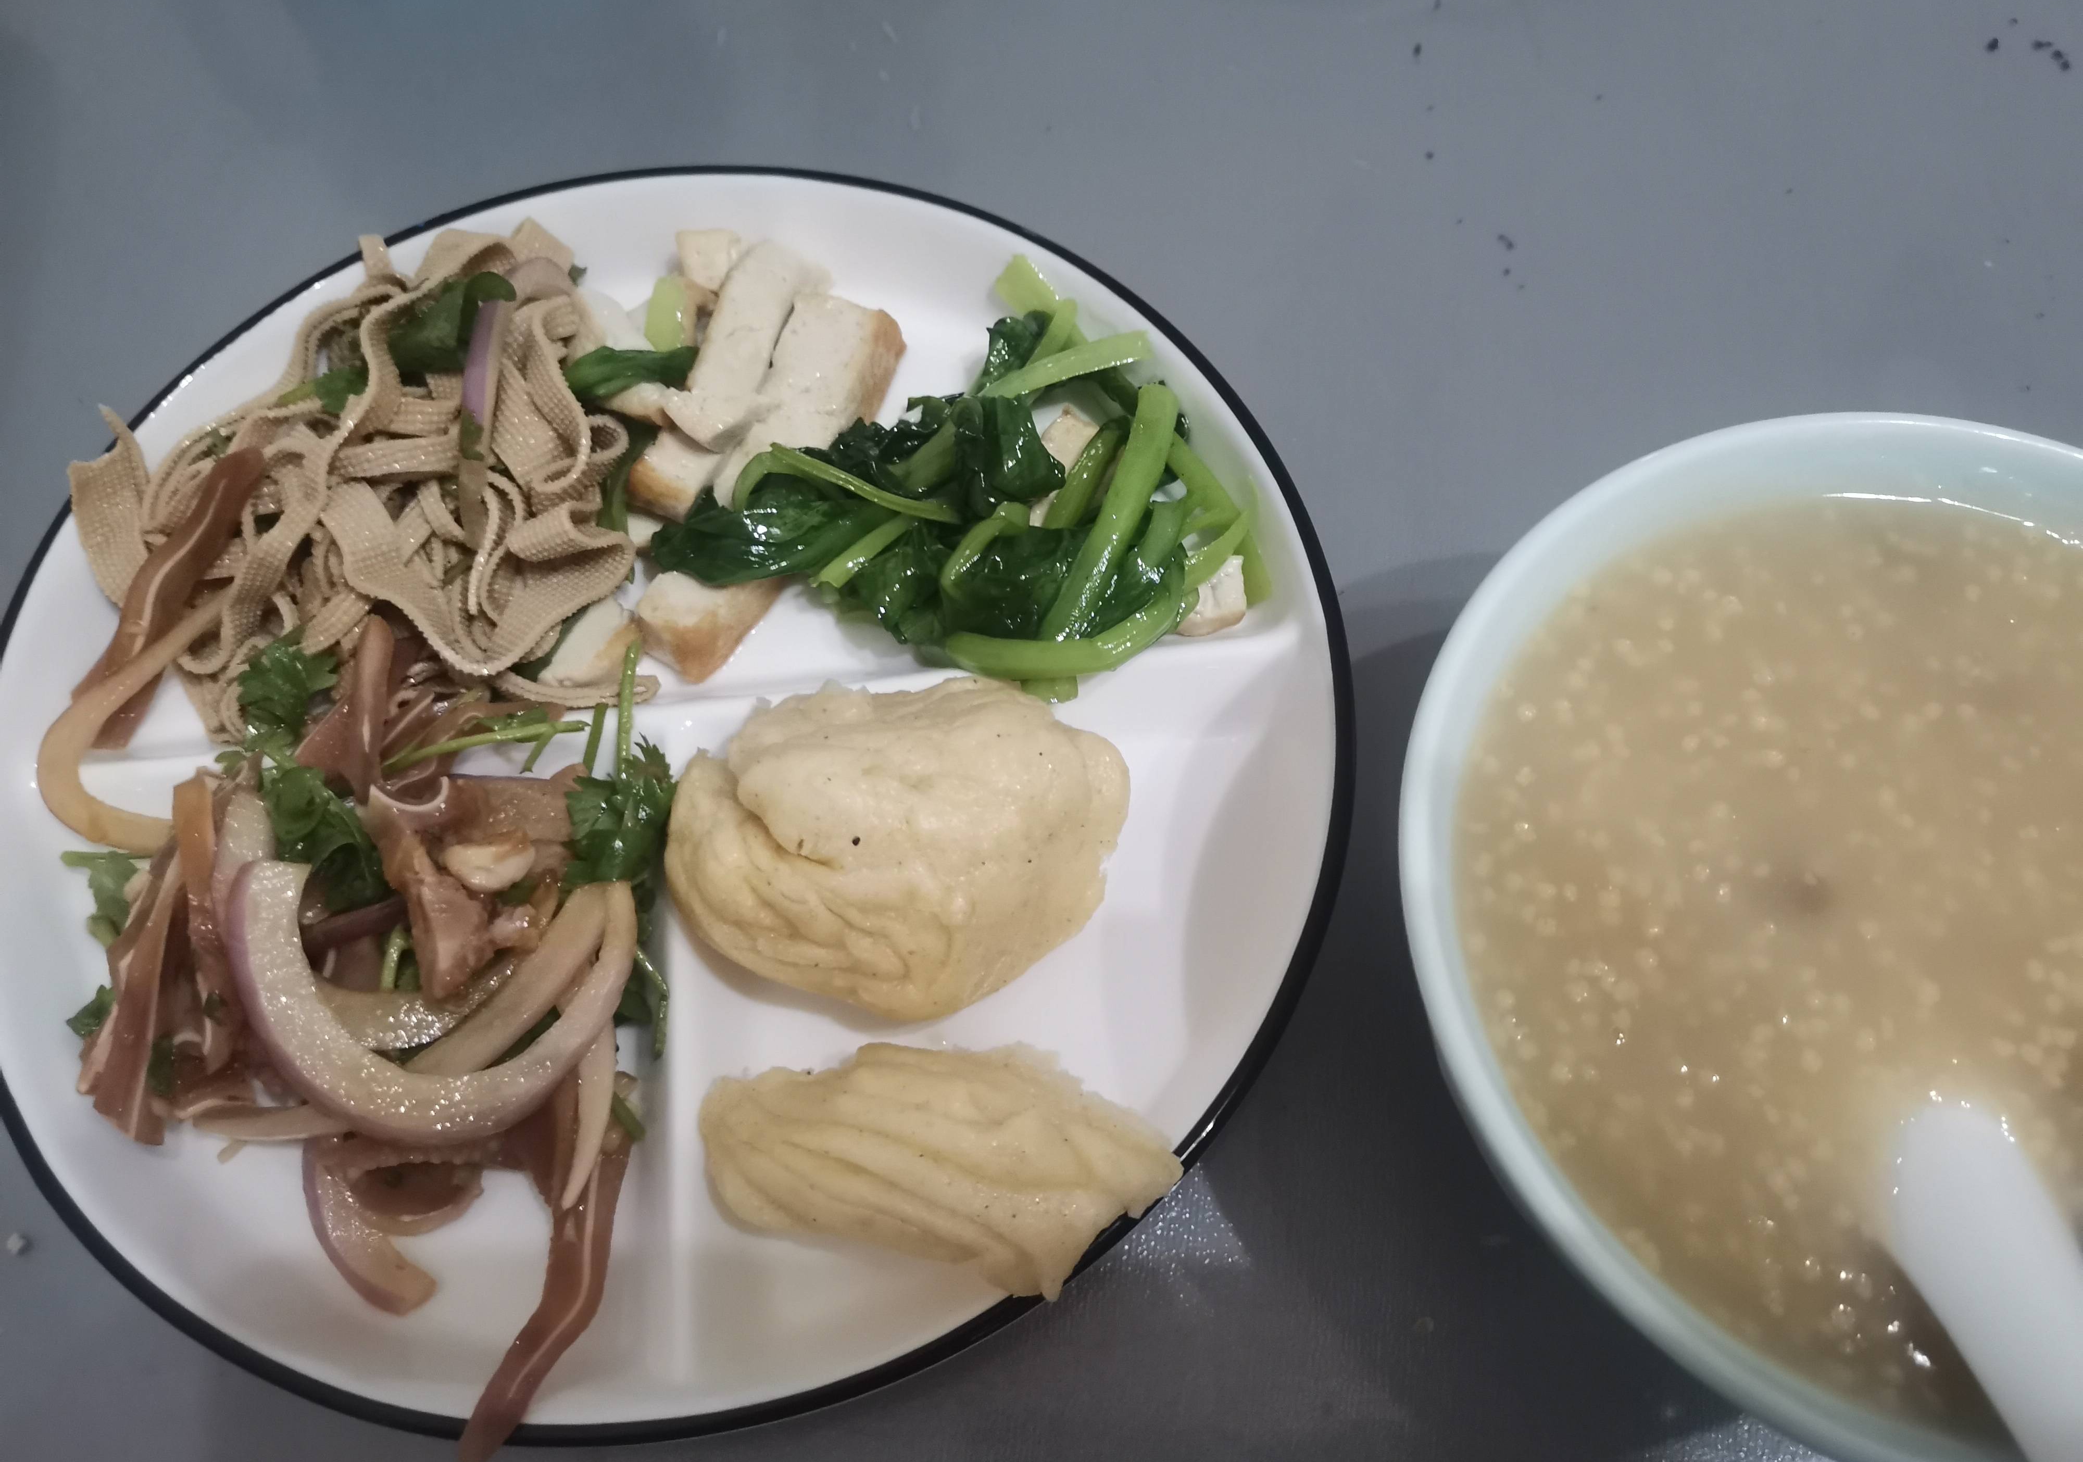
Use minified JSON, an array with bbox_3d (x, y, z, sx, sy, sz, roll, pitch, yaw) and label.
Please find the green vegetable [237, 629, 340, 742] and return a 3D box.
[{"bbox_3d":[-0.133,-0.008,0.277,0.013,0.013,0.019,0,65,0],"label":"green vegetable"}]

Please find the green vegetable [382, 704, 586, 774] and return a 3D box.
[{"bbox_3d":[-0.097,0.001,0.273,0.035,0.008,0.009,-7,65,-3],"label":"green vegetable"}]

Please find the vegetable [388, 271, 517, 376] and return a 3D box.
[{"bbox_3d":[-0.113,-0.078,0.301,0.022,0.014,0.017,-9,66,-4],"label":"vegetable"}]

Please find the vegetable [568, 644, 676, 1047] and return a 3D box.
[{"bbox_3d":[-0.071,0.019,0.268,0.013,0.024,0.071,-3,65,-1],"label":"vegetable"}]

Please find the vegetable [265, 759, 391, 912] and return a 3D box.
[{"bbox_3d":[-0.121,0.018,0.265,0.015,0.015,0.022,-33,69,-14],"label":"vegetable"}]

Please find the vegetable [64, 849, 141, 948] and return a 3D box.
[{"bbox_3d":[-0.164,0.029,0.273,0.011,0.011,0.014,-18,66,-8],"label":"vegetable"}]

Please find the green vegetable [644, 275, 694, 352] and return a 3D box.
[{"bbox_3d":[-0.078,-0.087,0.327,0.008,0.007,0.017,4,65,2],"label":"green vegetable"}]

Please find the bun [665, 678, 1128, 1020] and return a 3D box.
[{"bbox_3d":[-0.025,0.019,0.267,0.079,0.040,0.059,0,65,0],"label":"bun"}]

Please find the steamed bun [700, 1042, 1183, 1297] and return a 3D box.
[{"bbox_3d":[-0.016,0.068,0.245,0.077,0.036,0.032,13,66,6],"label":"steamed bun"}]

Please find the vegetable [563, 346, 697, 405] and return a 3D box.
[{"bbox_3d":[-0.081,-0.070,0.309,0.026,0.010,0.007,-7,65,-3],"label":"vegetable"}]

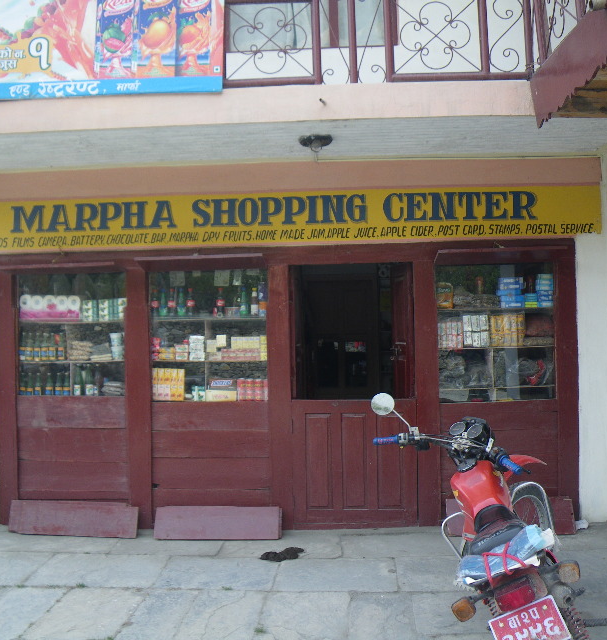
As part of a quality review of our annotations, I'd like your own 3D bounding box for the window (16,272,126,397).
[{"bbox_3d":[-1.812,0.115,5.445,0.863,0.962,0.100,-1,0,3],"label":"window"}]

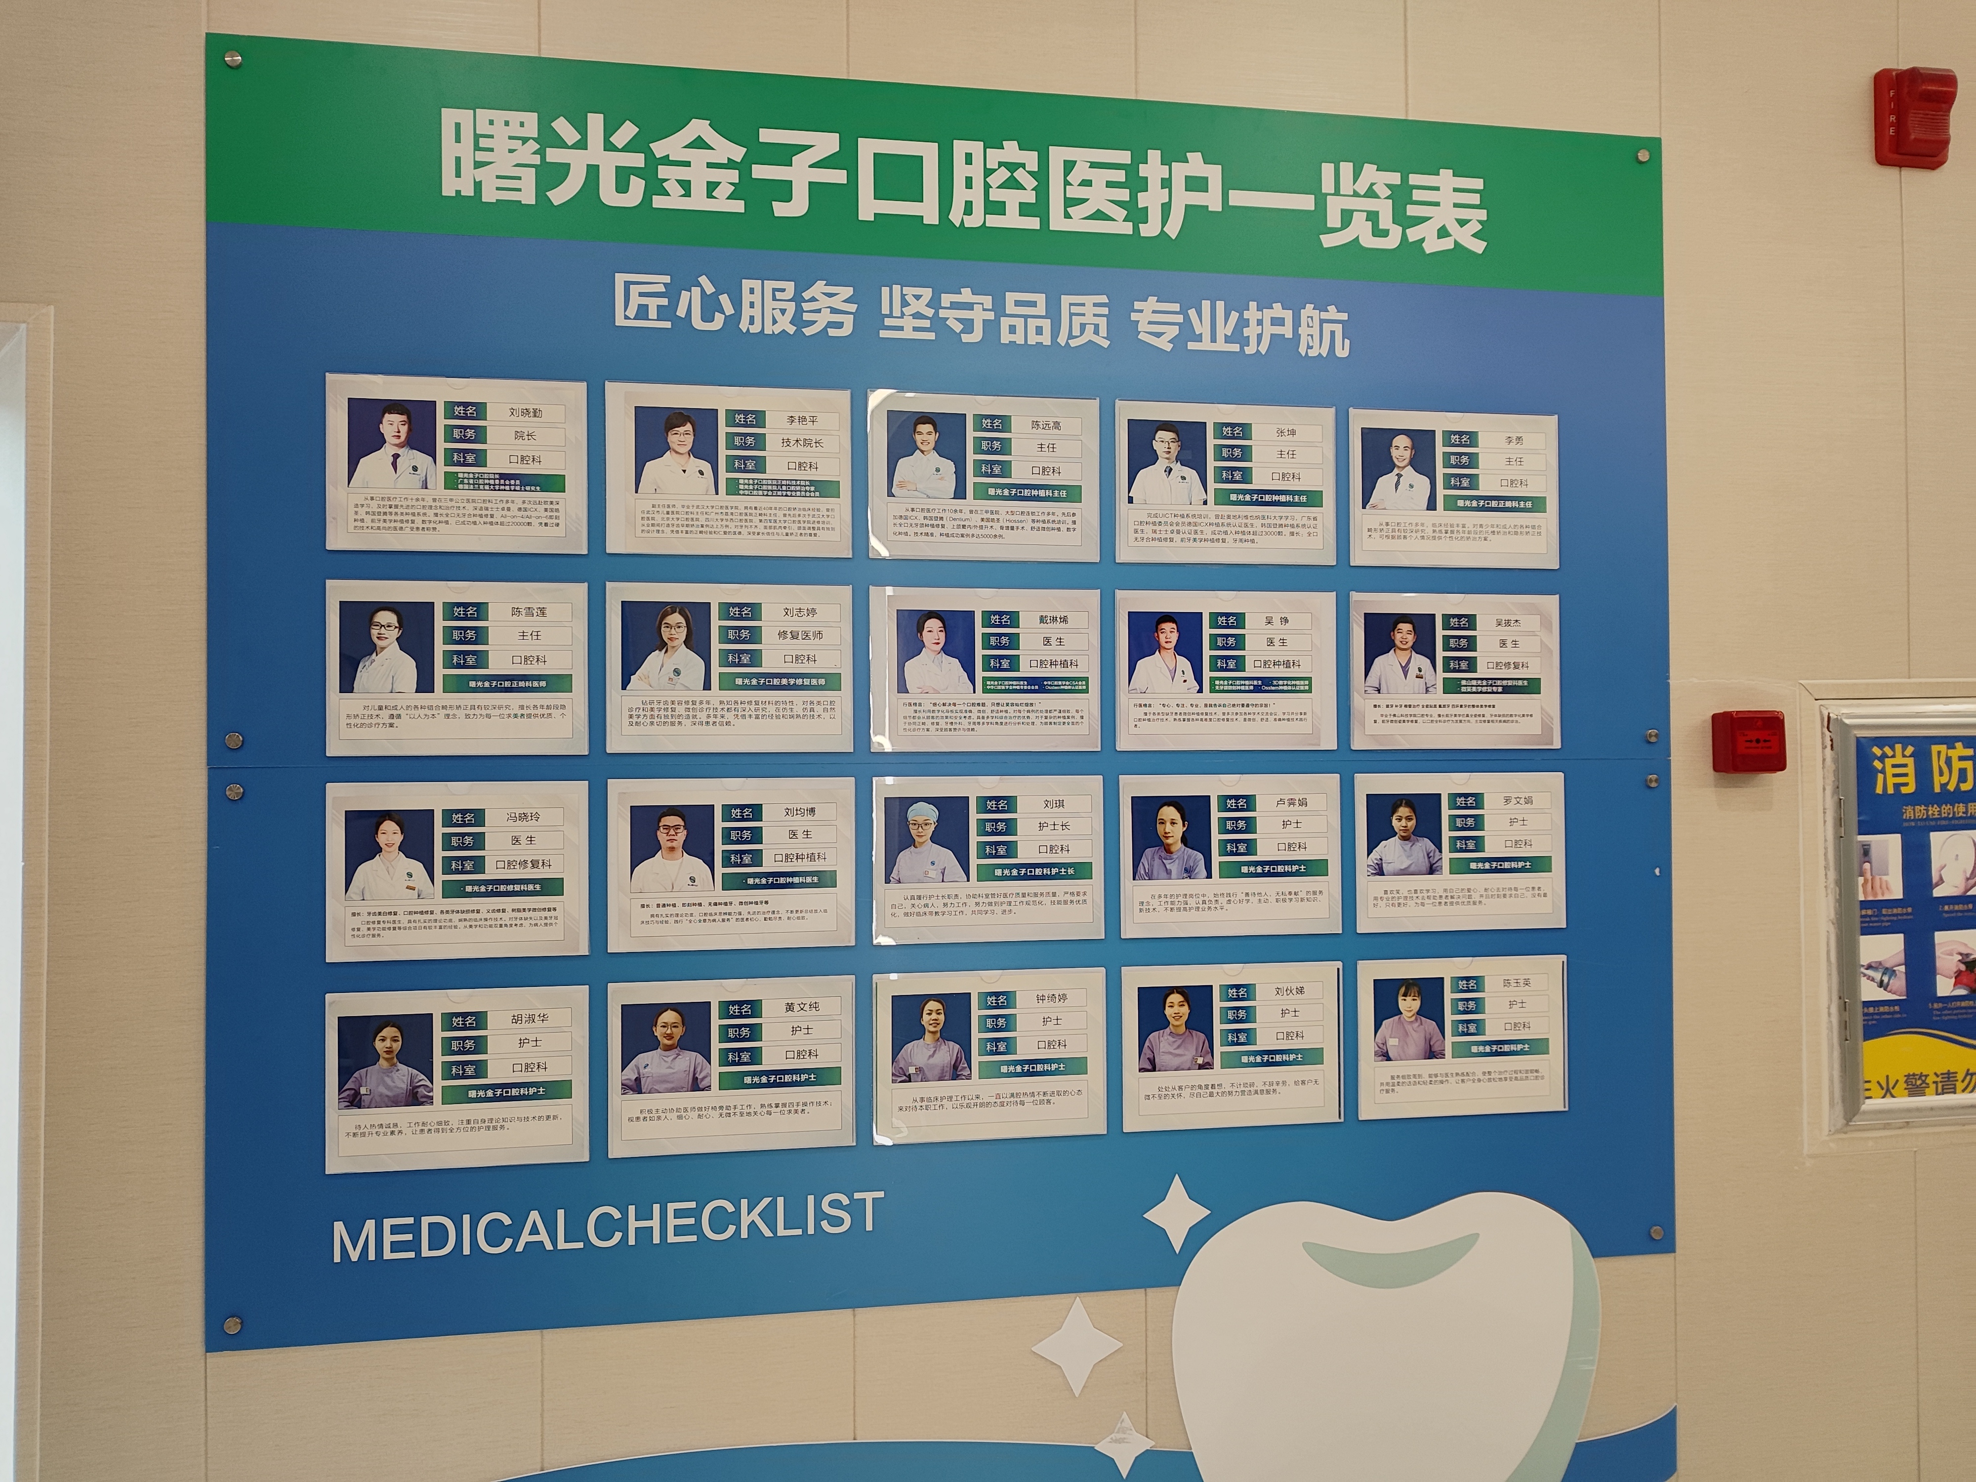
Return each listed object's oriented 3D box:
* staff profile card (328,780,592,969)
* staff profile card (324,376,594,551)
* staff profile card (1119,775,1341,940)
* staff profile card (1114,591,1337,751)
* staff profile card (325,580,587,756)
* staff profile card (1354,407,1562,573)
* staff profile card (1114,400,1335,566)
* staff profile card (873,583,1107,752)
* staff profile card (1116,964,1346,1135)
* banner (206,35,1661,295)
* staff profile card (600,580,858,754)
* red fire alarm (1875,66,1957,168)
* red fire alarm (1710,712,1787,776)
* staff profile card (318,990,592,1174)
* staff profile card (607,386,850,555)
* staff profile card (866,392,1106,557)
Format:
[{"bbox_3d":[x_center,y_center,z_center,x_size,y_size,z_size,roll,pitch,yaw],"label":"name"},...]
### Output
[{"bbox_3d":[-0.647,0.159,1.680,0.306,0.215,0.008,0,-1,-9],"label":"staff profile card"},{"bbox_3d":[-0.658,-0.343,1.706,0.309,0.217,0.008,0,-1,-9],"label":"staff profile card"},{"bbox_3d":[0.326,0.153,1.834,0.306,0.215,0.008,0,-1,-9],"label":"staff profile card"},{"bbox_3d":[0.321,-0.094,1.837,0.306,0.215,0.008,0,-1,-9],"label":"staff profile card"},{"bbox_3d":[-0.656,-0.089,1.702,0.310,0.216,0.008,0,-1,-9],"label":"staff profile card"},{"bbox_3d":[0.645,-0.346,1.892,0.306,0.215,0.008,0,-1,-9],"label":"staff profile card"},{"bbox_3d":[0.325,-0.348,1.861,0.309,0.217,0.008,0,-1,-9],"label":"staff profile card"},{"bbox_3d":[-0.002,-0.092,1.786,0.306,0.215,0.008,0,-1,-9],"label":"staff profile card"},{"bbox_3d":[0.328,0.407,1.830,0.306,0.215,0.008,0,-1,-9],"label":"staff profile card"},{"bbox_3d":[0.011,-0.751,1.821,1.948,0.231,0.010,0,-1,-9],"label":"banner"},{"bbox_3d":[-0.324,-0.091,1.735,0.306,0.215,0.008,0,-1,-9],"label":"staff profile card"},{"bbox_3d":[1.369,-0.919,2.011,0.105,0.145,0.053,0,-1,-9],"label":"red fire alarm"},{"bbox_3d":[1.090,0.002,1.961,0.084,0.083,0.040,0,-1,-9],"label":"red fire alarm"},{"bbox_3d":[-0.645,0.413,1.677,0.306,0.215,0.008,0,-1,-9],"label":"staff profile card"},{"bbox_3d":[-0.330,-0.346,1.758,0.309,0.218,0.008,0,-1,-9],"label":"staff profile card"},{"bbox_3d":[-0.003,-0.344,1.790,0.306,0.215,0.008,0,-1,-9],"label":"staff profile card"}]

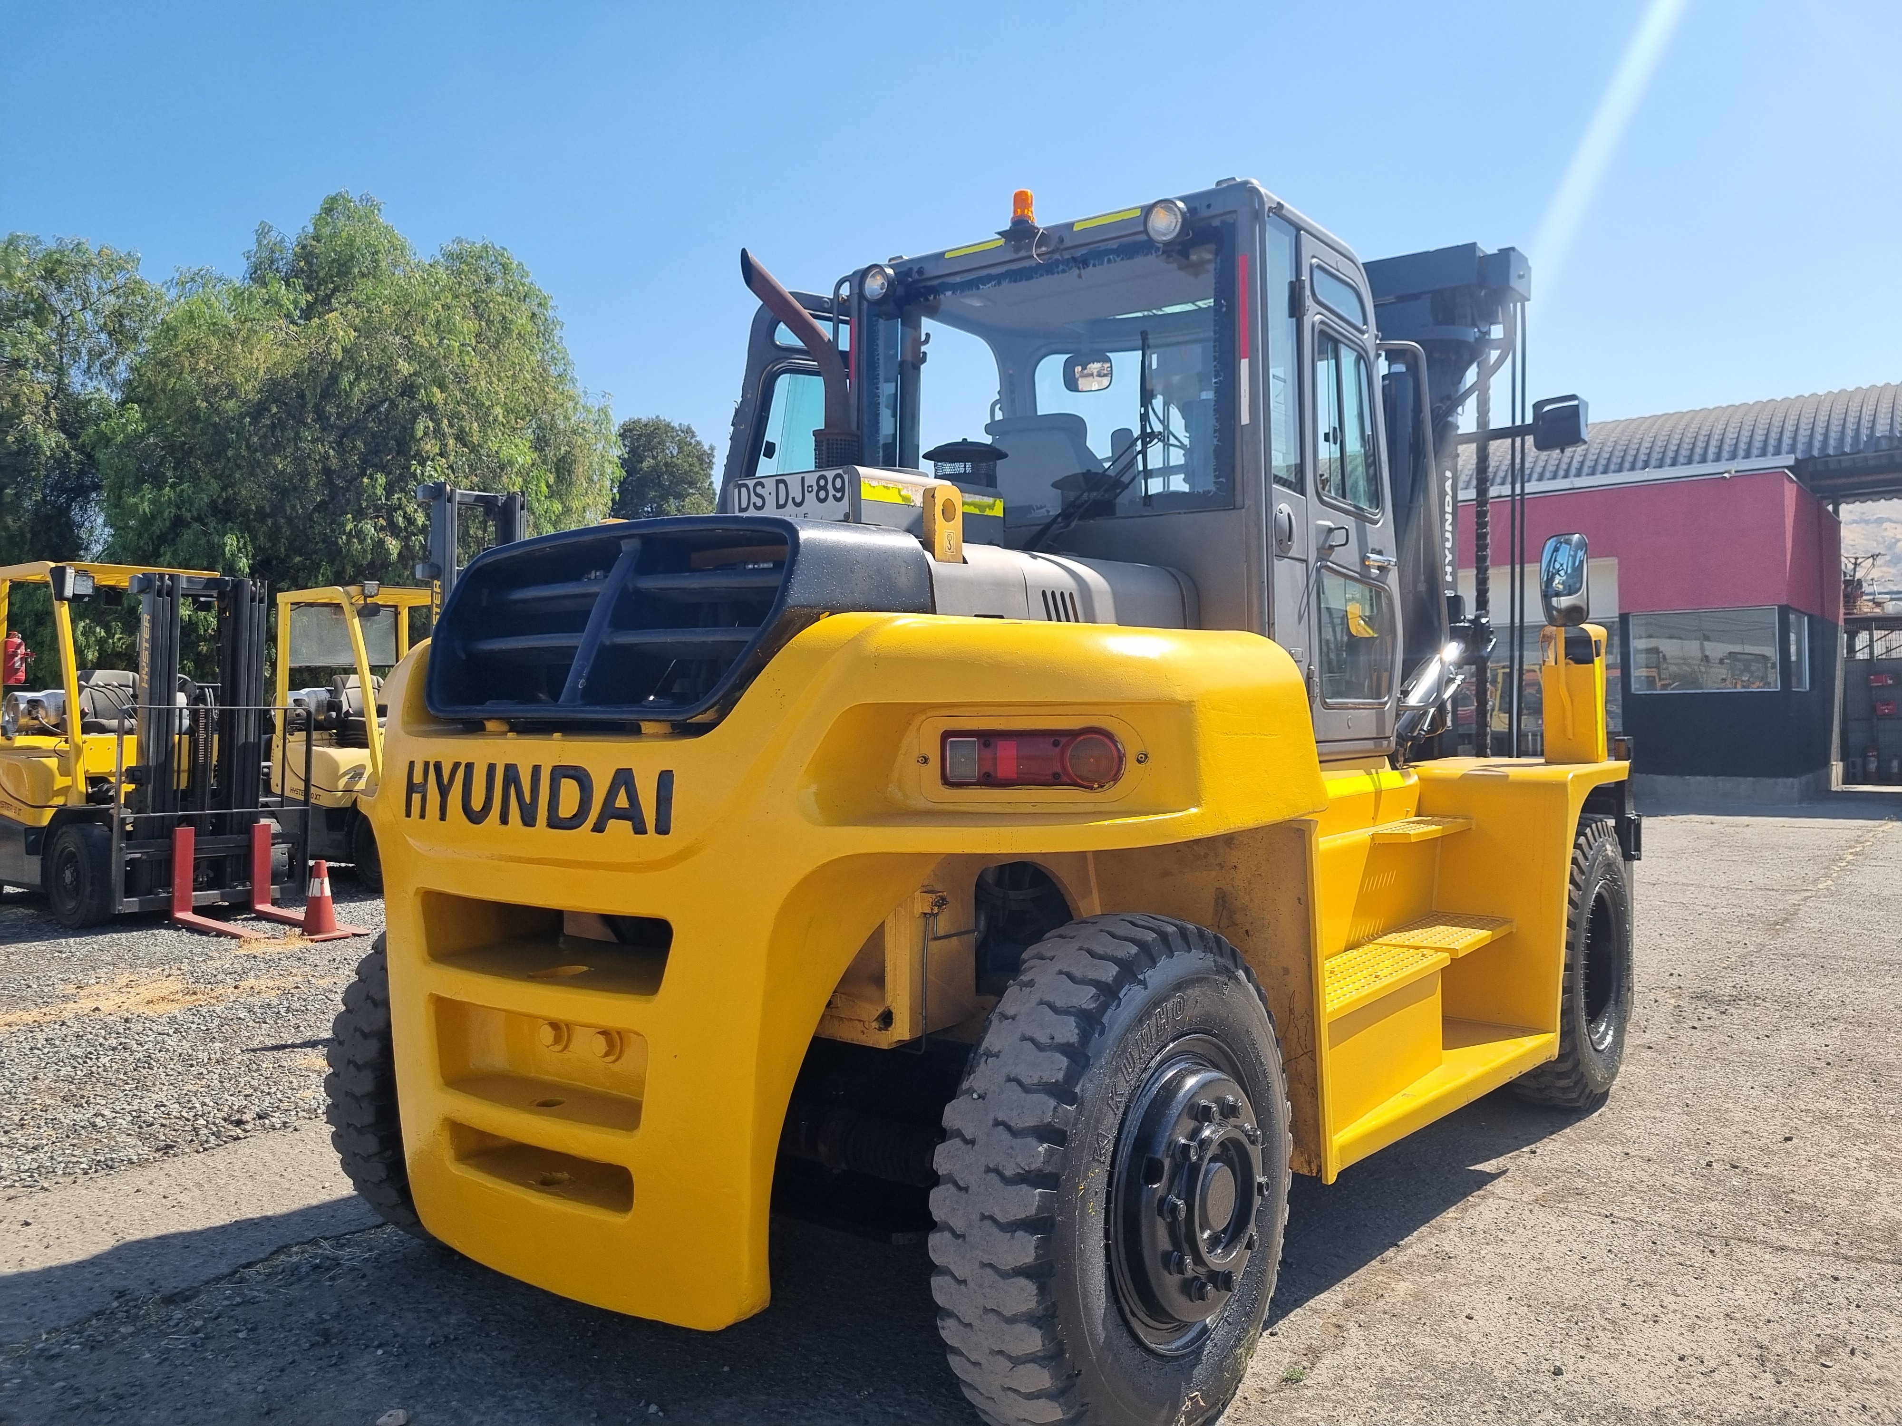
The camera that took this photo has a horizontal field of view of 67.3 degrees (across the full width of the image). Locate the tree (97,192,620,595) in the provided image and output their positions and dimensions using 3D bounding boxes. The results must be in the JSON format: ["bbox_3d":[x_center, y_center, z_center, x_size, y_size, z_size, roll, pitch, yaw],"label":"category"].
[{"bbox_3d":[-7.900,-2.700,19.200,6.800,7.900,6.600,0,0,-22],"label":"tree"}]

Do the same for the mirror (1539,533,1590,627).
[{"bbox_3d":[2.169,-0.470,5.050,0.080,0.340,0.200,0,0,-40],"label":"mirror"}]

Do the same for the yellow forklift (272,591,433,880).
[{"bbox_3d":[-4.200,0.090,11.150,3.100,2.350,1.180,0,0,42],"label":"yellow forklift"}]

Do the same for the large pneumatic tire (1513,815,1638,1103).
[{"bbox_3d":[2.153,0.862,4.970,0.280,1.030,1.030,0,0,38],"label":"large pneumatic tire"}]

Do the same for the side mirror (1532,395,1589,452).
[{"bbox_3d":[2.028,-0.966,4.750,0.070,0.180,0.190,0,0,-37],"label":"side mirror"}]

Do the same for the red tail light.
[{"bbox_3d":[0.149,0.087,2.600,0.335,0.110,0.060,0,0,6],"label":"red tail light"}]

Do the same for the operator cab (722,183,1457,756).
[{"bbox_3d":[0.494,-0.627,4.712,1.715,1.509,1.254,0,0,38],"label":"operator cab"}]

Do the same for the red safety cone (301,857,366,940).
[{"bbox_3d":[-3.700,1.085,8.500,0.310,0.460,0.310,0,0,38],"label":"red safety cone"}]

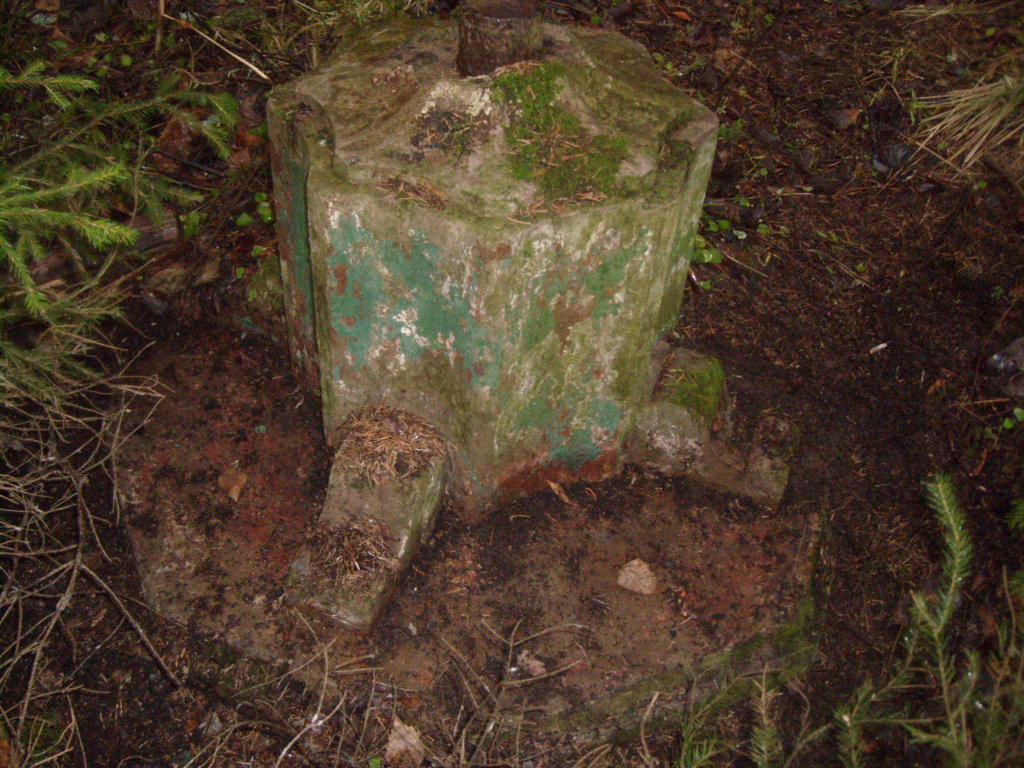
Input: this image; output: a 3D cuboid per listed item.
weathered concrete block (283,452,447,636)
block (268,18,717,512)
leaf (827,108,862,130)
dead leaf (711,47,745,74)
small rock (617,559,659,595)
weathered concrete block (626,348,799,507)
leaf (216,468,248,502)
[{"bbox_3d":[-0.195,0.194,1.478,0.142,0.144,0.270,16,42,13],"label":"weathered concrete block"},{"bbox_3d":[-0.036,-0.216,1.643,0.630,0.564,0.630,16,42,13],"label":"block"},{"bbox_3d":[0.841,-0.673,2.615,0.085,0.020,0.070,3,41,-2],"label":"leaf"},{"bbox_3d":[0.596,-0.894,2.846,0.080,0.020,0.085,3,41,-2],"label":"dead leaf"},{"bbox_3d":[0.190,0.276,1.518,0.059,0.015,0.055,23,44,20],"label":"small rock"},{"bbox_3d":[0.338,0.063,1.678,0.264,0.144,0.144,16,42,13],"label":"weathered concrete block"},{"bbox_3d":[-0.426,0.158,1.579,0.042,0.013,0.052,-12,44,-16],"label":"leaf"}]

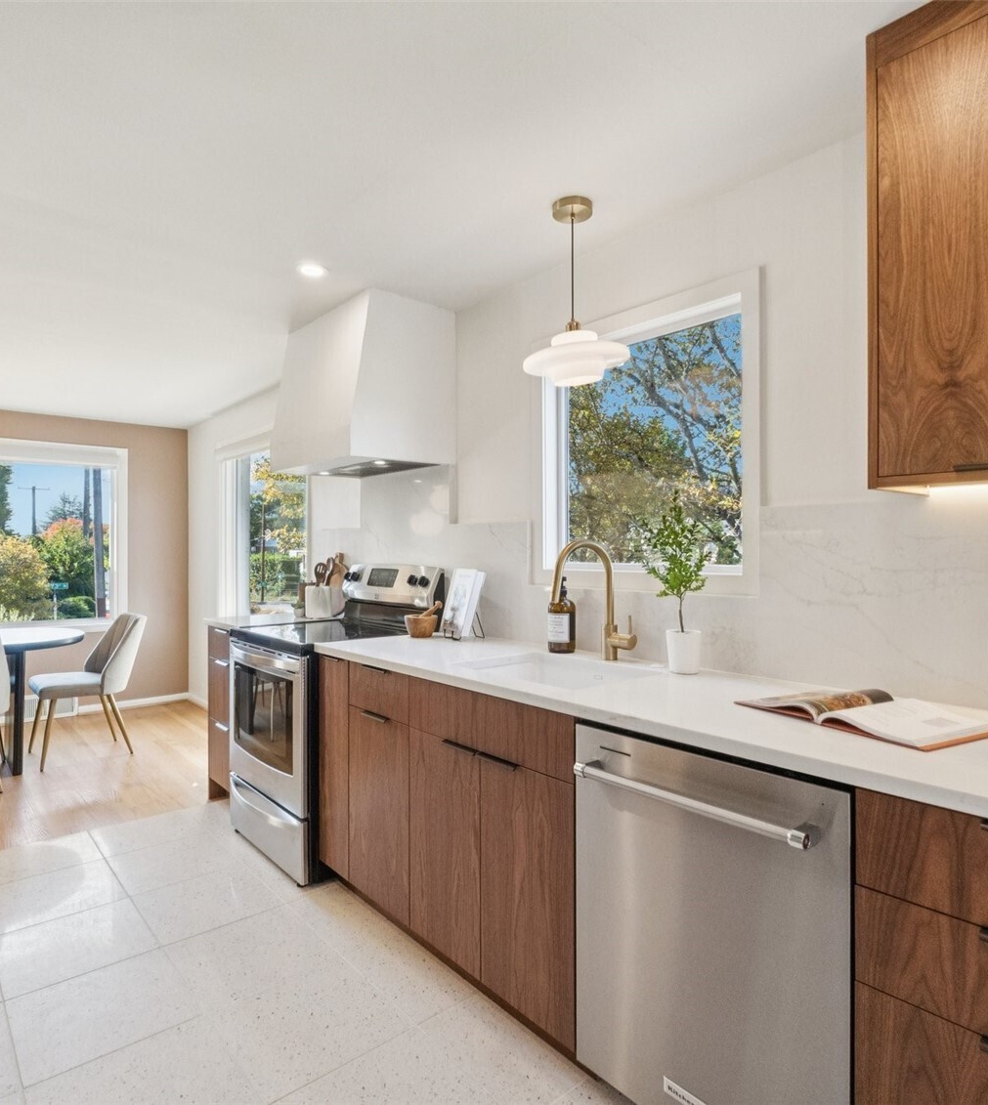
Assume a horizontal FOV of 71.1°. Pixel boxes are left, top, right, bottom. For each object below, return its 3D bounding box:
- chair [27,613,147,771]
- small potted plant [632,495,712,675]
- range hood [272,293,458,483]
[{"bbox_3d":[-2.537,0.833,4.327,0.605,0.845,0.510,0,0,-40],"label":"chair"},{"bbox_3d":[0.494,0.088,1.915,0.200,0.500,0.200,0,0,0],"label":"small potted plant"},{"bbox_3d":[-0.607,-0.689,3.065,0.490,0.655,0.765,0,0,-40],"label":"range hood"}]

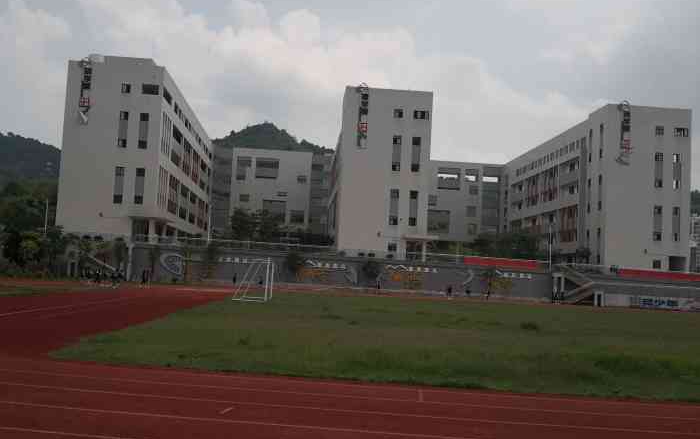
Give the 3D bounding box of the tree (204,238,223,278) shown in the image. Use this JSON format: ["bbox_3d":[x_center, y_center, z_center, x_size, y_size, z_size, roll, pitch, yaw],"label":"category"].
[{"bbox_3d":[-15.382,4.282,82.017,1.826,4.508,1.826,3,-5,-4],"label":"tree"}]

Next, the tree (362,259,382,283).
[{"bbox_3d":[2.453,5.929,83.189,1.852,2.715,1.852,3,-5,-4],"label":"tree"}]

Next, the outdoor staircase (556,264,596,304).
[{"bbox_3d":[25.441,7.189,81.749,4.381,4.393,3.400,3,-5,-4],"label":"outdoor staircase"}]

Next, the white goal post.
[{"bbox_3d":[-5.865,3.635,44.676,2.000,2.500,7.500,3,-5,-4],"label":"white goal post"}]

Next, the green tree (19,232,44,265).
[{"bbox_3d":[-37.114,3.517,84.515,2.509,4.249,2.509,3,-5,-4],"label":"green tree"}]

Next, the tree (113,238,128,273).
[{"bbox_3d":[-25.947,4.169,82.261,1.628,4.269,1.628,3,-5,-4],"label":"tree"}]

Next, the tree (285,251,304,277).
[{"bbox_3d":[-6.306,5.095,82.615,2.043,3.379,2.043,3,-5,-4],"label":"tree"}]

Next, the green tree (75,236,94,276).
[{"bbox_3d":[-29.907,4.055,81.981,2.028,4.506,2.028,3,-5,-4],"label":"green tree"}]

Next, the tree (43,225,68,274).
[{"bbox_3d":[-33.495,3.412,82.776,2.661,5.459,2.661,3,-5,-4],"label":"tree"}]

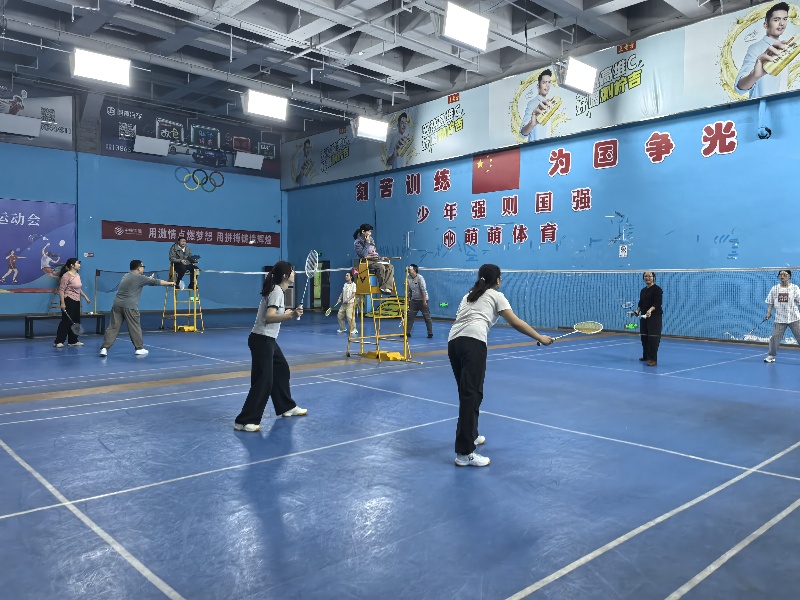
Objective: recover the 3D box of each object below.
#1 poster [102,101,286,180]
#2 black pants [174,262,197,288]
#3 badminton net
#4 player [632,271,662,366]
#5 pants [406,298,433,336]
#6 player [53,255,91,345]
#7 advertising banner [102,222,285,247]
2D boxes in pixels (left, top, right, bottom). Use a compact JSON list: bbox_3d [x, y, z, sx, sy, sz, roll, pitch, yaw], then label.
[{"bbox_3d":[-8.159,-6.400,25.524,7.691,2.054,0.050,-1,3,-42],"label":"poster"},{"bbox_3d":[-5.443,-0.623,15.870,0.440,0.630,0.480,-1,3,-42],"label":"black pants"},{"bbox_3d":[2.322,-0.012,7.812,0.050,0.760,6.100,-1,3,-42],"label":"badminton net"},{"bbox_3d":[4.161,0.268,10.490,0.470,1.570,0.400,2,3,43],"label":"player"},{"bbox_3d":[0.466,0.419,14.926,0.420,0.880,0.520,-1,3,-42],"label":"pants"},{"bbox_3d":[-6.428,0.074,12.211,0.560,1.690,0.460,0,2,-5],"label":"player"},{"bbox_3d":[-8.203,-2.636,25.651,7.590,0.685,0.040,-1,3,-42],"label":"advertising banner"}]

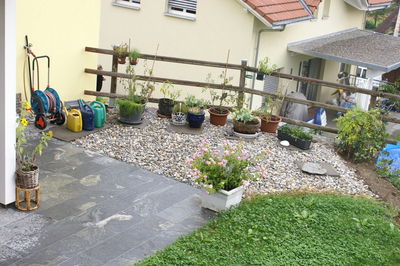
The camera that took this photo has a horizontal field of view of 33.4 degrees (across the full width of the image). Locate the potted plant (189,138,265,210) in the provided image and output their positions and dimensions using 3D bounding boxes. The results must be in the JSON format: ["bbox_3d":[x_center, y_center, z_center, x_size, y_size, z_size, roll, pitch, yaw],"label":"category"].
[{"bbox_3d":[0.278,0.449,7.366,0.740,0.680,0.660,17,22,30],"label":"potted plant"}]

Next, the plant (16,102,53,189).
[{"bbox_3d":[-1.685,0.121,6.729,0.370,0.875,0.320,6,19,0],"label":"plant"}]

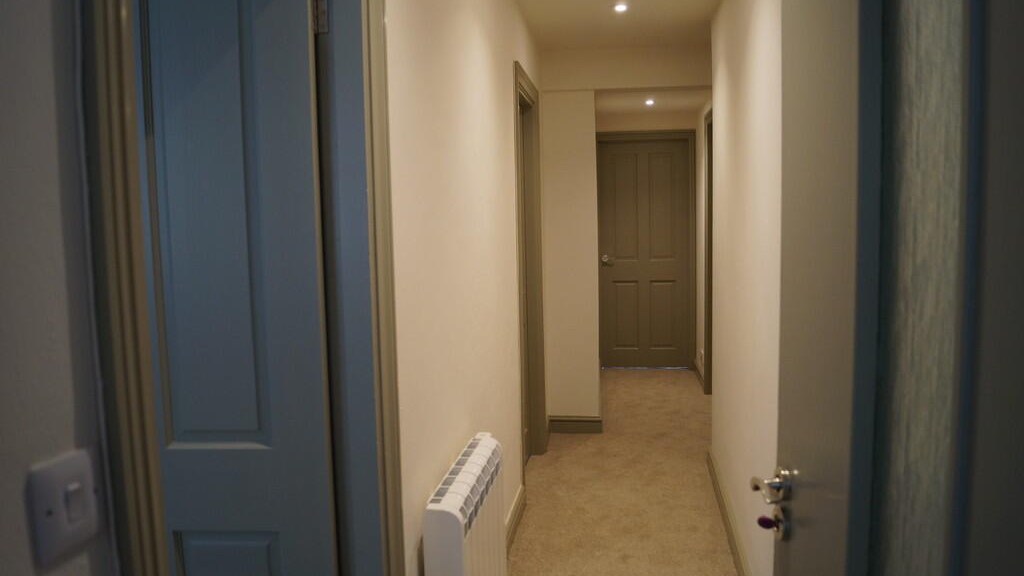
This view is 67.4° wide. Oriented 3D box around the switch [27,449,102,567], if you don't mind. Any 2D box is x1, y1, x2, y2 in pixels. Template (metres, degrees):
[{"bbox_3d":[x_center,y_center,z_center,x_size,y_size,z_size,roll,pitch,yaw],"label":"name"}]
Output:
[{"bbox_3d":[-0.415,0.204,0.706,0.011,0.086,0.086,0,6,9],"label":"switch"}]

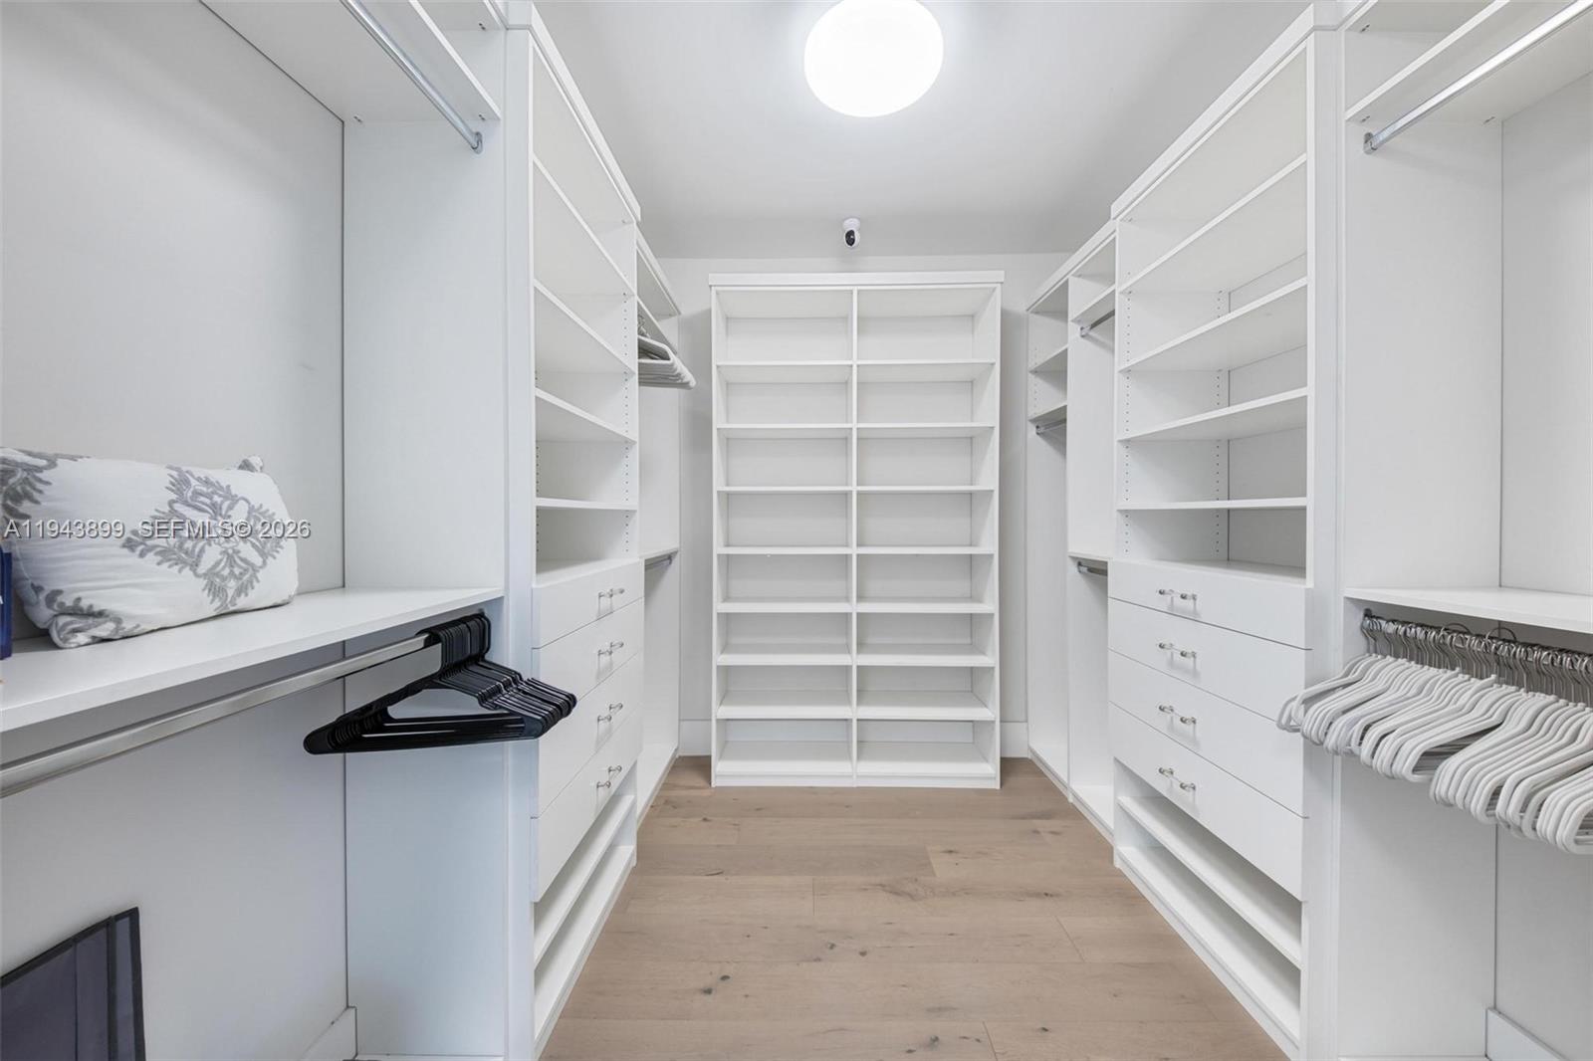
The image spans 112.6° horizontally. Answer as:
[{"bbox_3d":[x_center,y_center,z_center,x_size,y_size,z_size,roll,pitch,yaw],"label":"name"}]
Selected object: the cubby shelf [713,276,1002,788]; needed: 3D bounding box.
[{"bbox_3d":[0.293,0.012,2.737,1.410,2.497,0.342,0,1,1],"label":"cubby shelf"}]

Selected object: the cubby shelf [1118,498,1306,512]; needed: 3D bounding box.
[{"bbox_3d":[1.396,-0.075,1.606,0.390,0.019,0.734,0,1,1],"label":"cubby shelf"}]

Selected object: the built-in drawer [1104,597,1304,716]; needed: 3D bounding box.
[{"bbox_3d":[1.359,0.359,1.601,0.402,0.192,0.764,0,1,1],"label":"built-in drawer"}]

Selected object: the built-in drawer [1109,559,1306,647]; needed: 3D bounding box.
[{"bbox_3d":[1.359,0.193,1.598,0.402,0.141,0.764,0,1,1],"label":"built-in drawer"}]

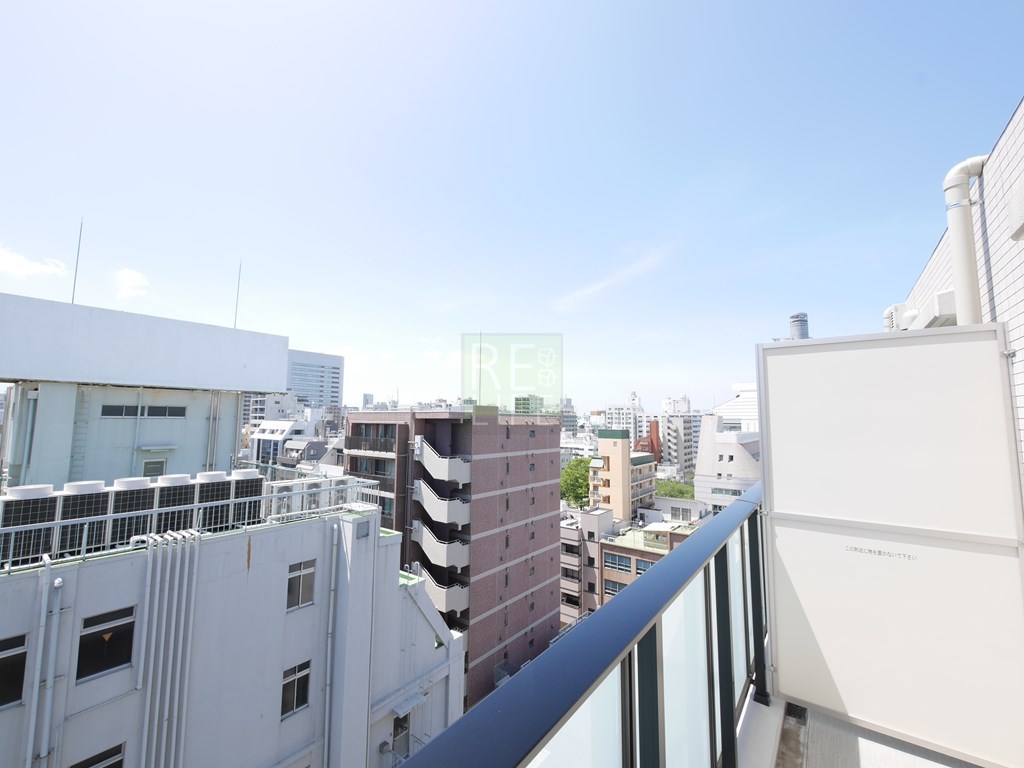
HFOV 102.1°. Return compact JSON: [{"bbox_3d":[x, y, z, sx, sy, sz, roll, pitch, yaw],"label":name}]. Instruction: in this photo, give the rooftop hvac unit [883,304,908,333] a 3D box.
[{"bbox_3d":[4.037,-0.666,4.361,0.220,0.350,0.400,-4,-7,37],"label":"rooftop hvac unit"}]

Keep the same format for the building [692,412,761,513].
[{"bbox_3d":[44.452,20.203,81.927,14.000,27.000,14.000,-4,-7,38],"label":"building"}]

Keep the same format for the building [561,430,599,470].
[{"bbox_3d":[35.425,36.468,223.822,25.000,20.500,14.000,-4,-7,41],"label":"building"}]

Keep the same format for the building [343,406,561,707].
[{"bbox_3d":[-4.959,14.232,36.291,12.000,24.000,15.100,-4,-7,40],"label":"building"}]

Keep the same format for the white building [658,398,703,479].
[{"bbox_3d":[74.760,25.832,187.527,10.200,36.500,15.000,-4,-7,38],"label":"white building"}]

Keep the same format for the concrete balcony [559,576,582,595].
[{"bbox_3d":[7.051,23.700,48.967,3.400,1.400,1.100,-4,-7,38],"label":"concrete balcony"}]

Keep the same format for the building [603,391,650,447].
[{"bbox_3d":[71.055,31.054,263.874,17.000,40.000,14.000,-4,-7,38],"label":"building"}]

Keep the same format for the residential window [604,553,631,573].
[{"bbox_3d":[11.526,19.445,45.219,3.150,1.650,0.150,-4,-7,38],"label":"residential window"}]

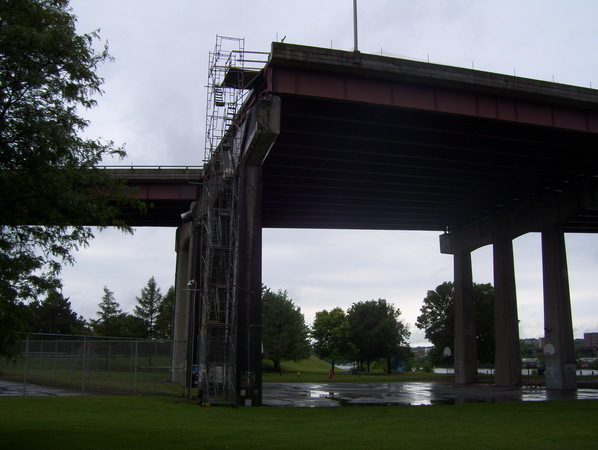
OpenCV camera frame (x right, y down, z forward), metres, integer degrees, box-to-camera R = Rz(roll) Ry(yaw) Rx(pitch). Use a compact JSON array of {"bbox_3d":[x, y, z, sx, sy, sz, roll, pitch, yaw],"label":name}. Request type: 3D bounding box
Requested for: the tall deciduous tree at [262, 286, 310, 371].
[{"bbox_3d":[-2.668,13.262,81.040,7.996,10.802,7.596,0,-12,-2],"label":"tall deciduous tree"}]

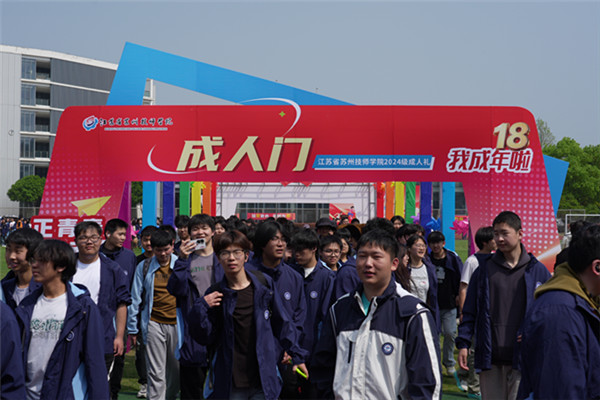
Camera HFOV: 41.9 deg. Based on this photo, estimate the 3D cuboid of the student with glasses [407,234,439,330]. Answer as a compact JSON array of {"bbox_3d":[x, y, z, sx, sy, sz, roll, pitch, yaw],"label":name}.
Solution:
[{"bbox_3d":[1.108,1.131,7.177,0.470,1.630,0.360,0,-1,-5],"label":"student with glasses"}]

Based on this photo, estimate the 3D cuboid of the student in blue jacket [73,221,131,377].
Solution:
[{"bbox_3d":[-1.544,1.041,5.779,0.580,1.750,0.380,0,-1,0],"label":"student in blue jacket"}]

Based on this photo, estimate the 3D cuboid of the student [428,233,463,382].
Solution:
[{"bbox_3d":[1.644,1.152,8.827,0.520,1.660,0.400,0,-1,12],"label":"student"}]

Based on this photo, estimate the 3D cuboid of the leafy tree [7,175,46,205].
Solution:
[{"bbox_3d":[-29.245,0.485,85.009,5.400,6.300,5.200,0,-1,0],"label":"leafy tree"}]

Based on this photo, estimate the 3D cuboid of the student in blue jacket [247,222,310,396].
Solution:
[{"bbox_3d":[-0.163,1.018,5.179,0.540,1.770,0.400,0,-1,-14],"label":"student in blue jacket"}]

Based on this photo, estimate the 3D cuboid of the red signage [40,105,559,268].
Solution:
[{"bbox_3d":[-0.046,0.391,10.394,7.250,3.250,0.500,0,-1,0],"label":"red signage"}]

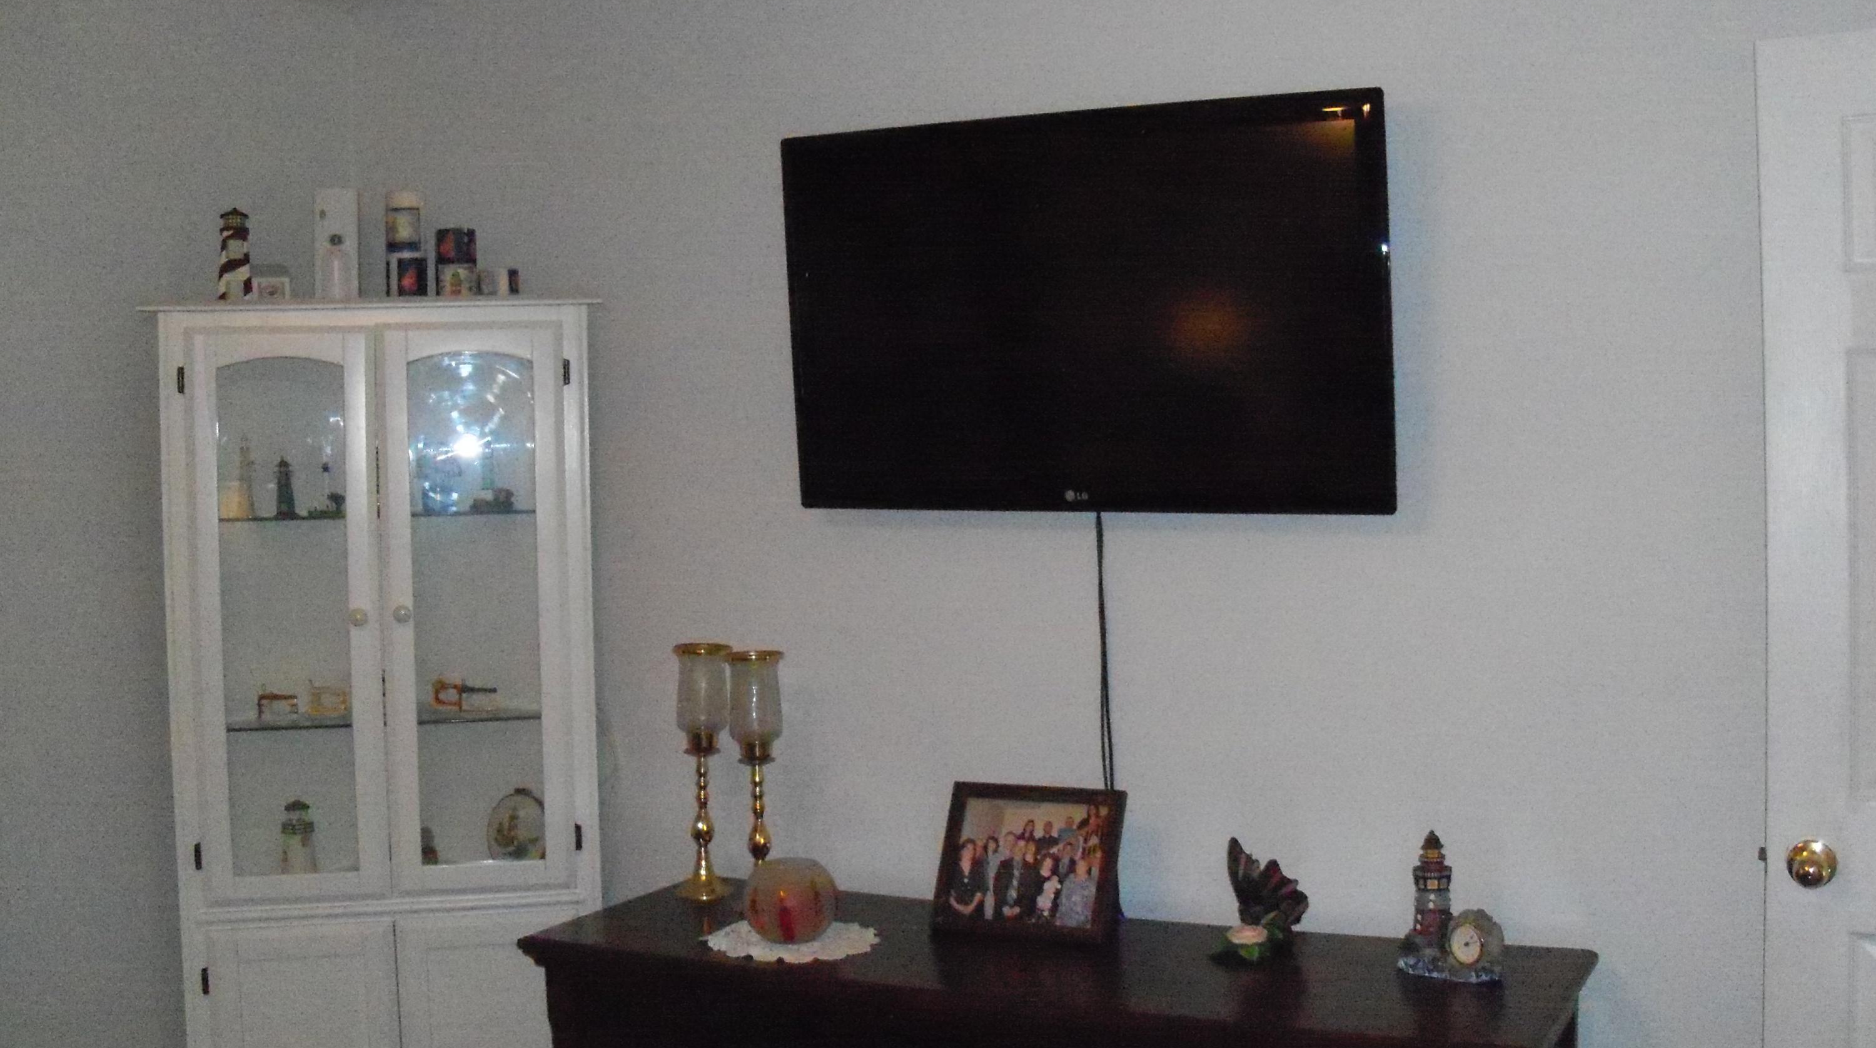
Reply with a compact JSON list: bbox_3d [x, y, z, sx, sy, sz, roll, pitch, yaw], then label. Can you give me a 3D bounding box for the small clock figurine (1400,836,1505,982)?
[{"bbox_3d":[0.711,0.528,2.630,0.135,0.190,0.085,0,2,40],"label":"small clock figurine"}]

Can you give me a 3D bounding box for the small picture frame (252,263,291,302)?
[{"bbox_3d":[-1.190,-0.430,3.390,0.072,0.072,0.030,-2,2,-14],"label":"small picture frame"}]

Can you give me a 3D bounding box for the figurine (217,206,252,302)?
[{"bbox_3d":[-1.241,-0.473,3.345,0.062,0.168,0.062,-2,2,-17],"label":"figurine"}]

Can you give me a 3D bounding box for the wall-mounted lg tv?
[{"bbox_3d":[0.222,-0.334,3.008,1.020,0.625,0.075,1,9,27],"label":"wall-mounted lg tv"}]

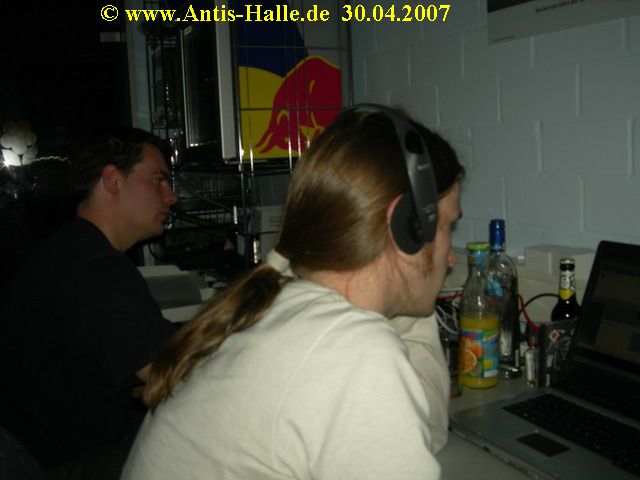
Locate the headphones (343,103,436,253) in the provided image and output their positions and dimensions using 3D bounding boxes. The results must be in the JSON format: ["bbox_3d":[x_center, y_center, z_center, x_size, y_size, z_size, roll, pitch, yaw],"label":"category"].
[{"bbox_3d":[0.060,-0.070,0.792,0.077,0.178,0.176,-12,11,-32],"label":"headphones"}]

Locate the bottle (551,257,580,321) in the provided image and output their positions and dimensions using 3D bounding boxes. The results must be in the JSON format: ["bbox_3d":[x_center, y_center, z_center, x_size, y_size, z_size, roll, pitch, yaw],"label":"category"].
[{"bbox_3d":[0.502,0.164,1.349,0.066,0.248,0.066,-2,6,0],"label":"bottle"}]

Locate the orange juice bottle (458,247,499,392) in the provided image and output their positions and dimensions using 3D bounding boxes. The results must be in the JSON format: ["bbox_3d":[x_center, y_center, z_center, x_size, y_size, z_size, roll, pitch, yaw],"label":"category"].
[{"bbox_3d":[0.320,0.150,1.329,0.080,0.286,0.080,-2,6,0],"label":"orange juice bottle"}]

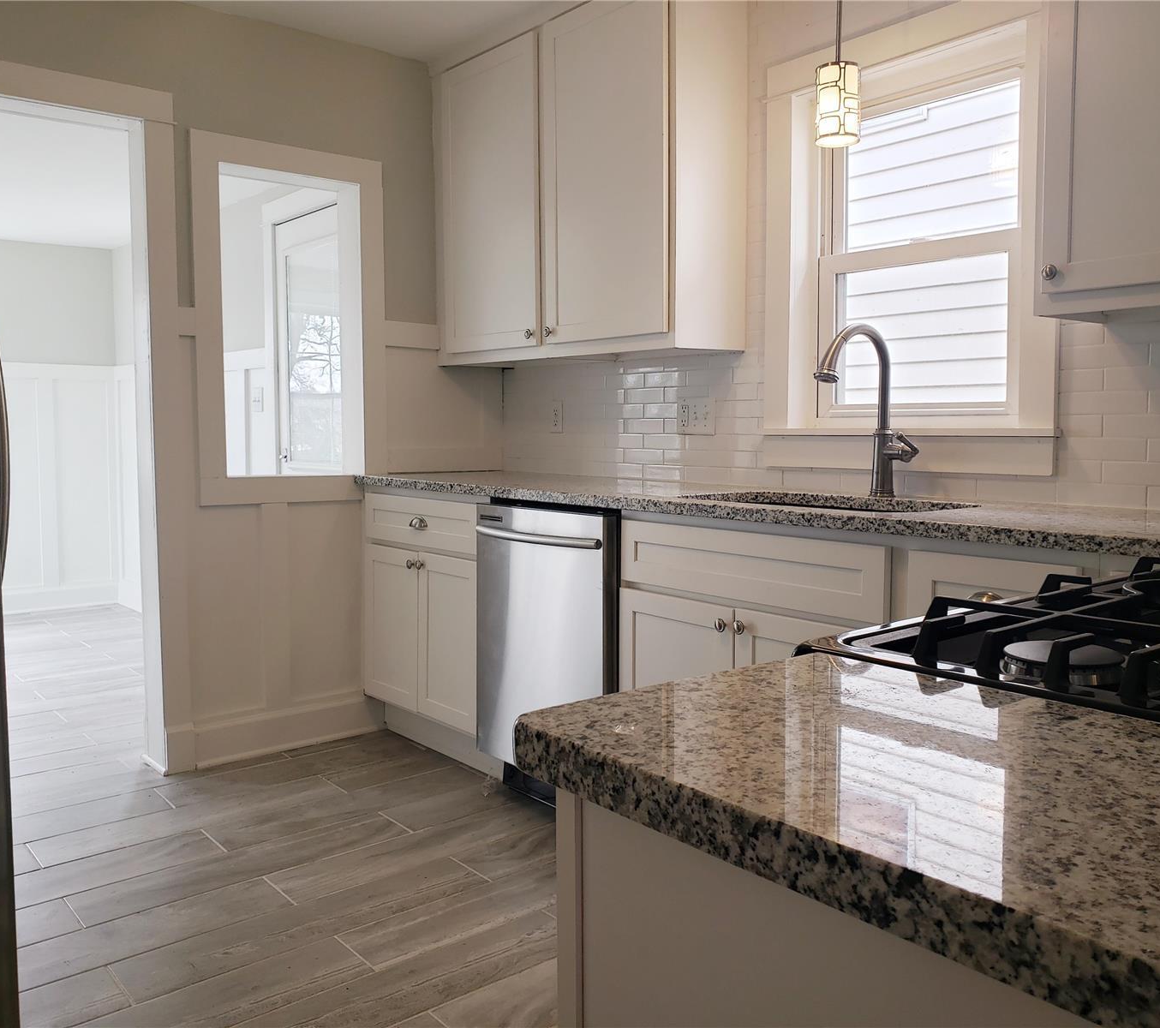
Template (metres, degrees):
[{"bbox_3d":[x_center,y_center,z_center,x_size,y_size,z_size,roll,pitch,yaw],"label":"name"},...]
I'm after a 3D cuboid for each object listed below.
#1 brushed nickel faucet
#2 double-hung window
[{"bbox_3d":[0.711,-0.248,2.541,0.275,0.422,0.125,-4,7,-39],"label":"brushed nickel faucet"},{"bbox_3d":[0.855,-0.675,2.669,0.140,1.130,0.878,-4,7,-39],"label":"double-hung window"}]

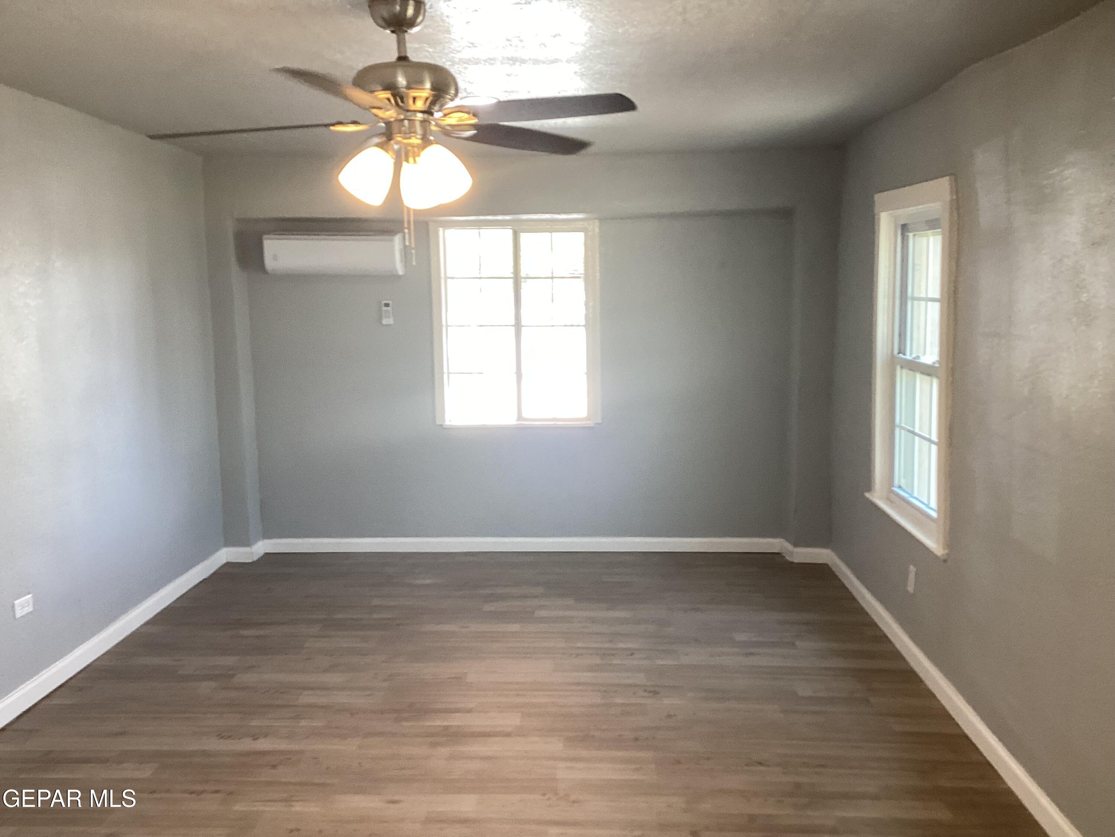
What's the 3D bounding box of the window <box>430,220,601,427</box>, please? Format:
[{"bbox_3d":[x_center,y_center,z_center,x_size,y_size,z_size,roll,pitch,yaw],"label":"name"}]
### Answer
[{"bbox_3d":[-0.249,-0.583,6.142,1.028,1.237,0.100,0,7,3],"label":"window"}]

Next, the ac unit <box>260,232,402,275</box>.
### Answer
[{"bbox_3d":[-1.343,-0.985,6.020,0.802,0.256,0.200,0,7,3],"label":"ac unit"}]

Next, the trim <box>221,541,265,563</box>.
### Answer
[{"bbox_3d":[-1.952,0.822,6.235,0.197,0.091,0.253,0,7,3],"label":"trim"}]

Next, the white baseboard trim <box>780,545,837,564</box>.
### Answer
[{"bbox_3d":[1.508,0.801,6.046,0.257,0.091,0.253,0,7,3],"label":"white baseboard trim"}]

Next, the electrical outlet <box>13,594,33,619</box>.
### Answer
[{"bbox_3d":[-2.114,0.745,3.956,0.008,0.072,0.118,-1,7,2],"label":"electrical outlet"}]

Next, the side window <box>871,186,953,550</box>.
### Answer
[{"bbox_3d":[1.550,-0.255,4.297,0.120,1.430,1.144,0,7,3],"label":"side window"}]

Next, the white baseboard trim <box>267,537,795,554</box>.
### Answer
[{"bbox_3d":[-0.232,0.795,6.274,3.275,0.091,0.015,0,7,3],"label":"white baseboard trim"}]

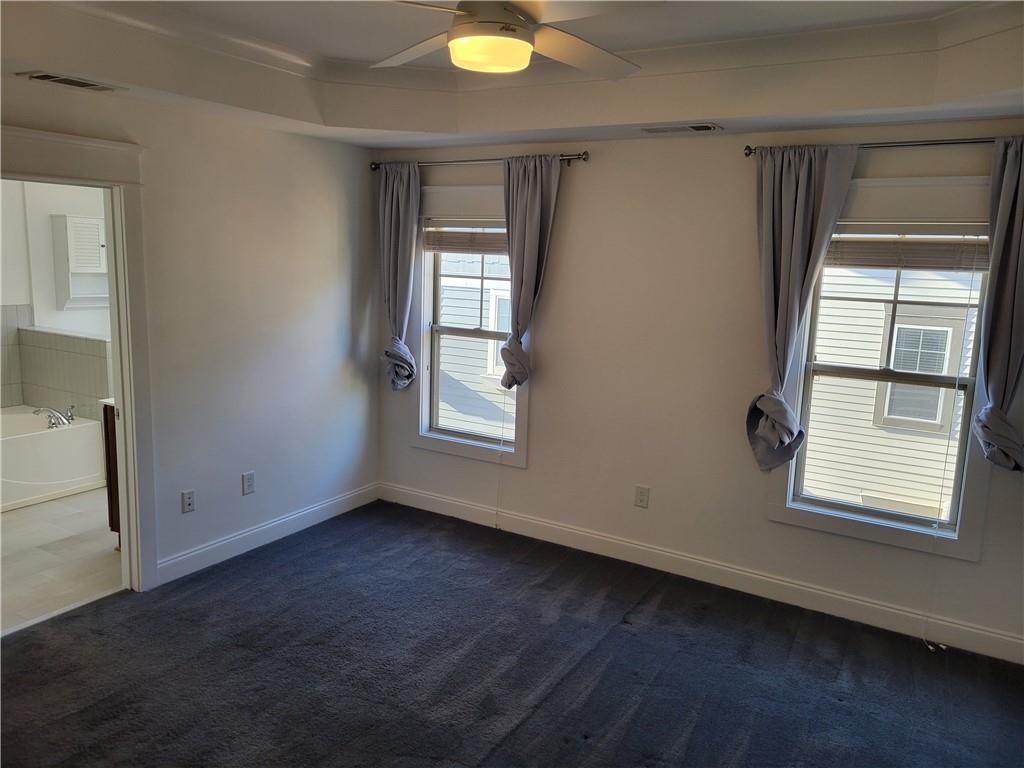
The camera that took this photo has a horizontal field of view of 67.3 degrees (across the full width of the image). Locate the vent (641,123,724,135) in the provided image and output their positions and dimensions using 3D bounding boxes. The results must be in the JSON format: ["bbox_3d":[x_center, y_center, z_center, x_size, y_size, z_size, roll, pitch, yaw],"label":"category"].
[{"bbox_3d":[0.836,-1.275,3.845,0.380,0.020,0.170,8,12,31],"label":"vent"}]

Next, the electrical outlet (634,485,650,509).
[{"bbox_3d":[0.742,0.649,4.407,0.080,0.120,0.012,8,12,31],"label":"electrical outlet"}]

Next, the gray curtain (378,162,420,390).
[{"bbox_3d":[-0.741,-0.693,5.021,0.345,1.470,0.150,8,12,31],"label":"gray curtain"}]

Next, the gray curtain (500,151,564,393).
[{"bbox_3d":[0.098,-0.631,4.500,0.380,1.360,0.150,8,12,31],"label":"gray curtain"}]

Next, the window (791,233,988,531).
[{"bbox_3d":[1.806,-0.028,3.720,0.775,1.405,0.130,8,12,31],"label":"window"}]

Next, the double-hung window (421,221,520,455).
[{"bbox_3d":[-0.247,-0.326,4.966,0.765,1.445,0.140,8,12,31],"label":"double-hung window"}]

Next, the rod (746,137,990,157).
[{"bbox_3d":[1.744,-1.055,3.401,1.430,0.050,0.070,8,12,31],"label":"rod"}]

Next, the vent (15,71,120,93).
[{"bbox_3d":[-1.754,-1.213,3.094,0.160,0.020,0.370,8,12,31],"label":"vent"}]

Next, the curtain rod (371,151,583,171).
[{"bbox_3d":[-0.252,-1.332,4.620,1.570,0.050,0.070,8,12,31],"label":"curtain rod"}]

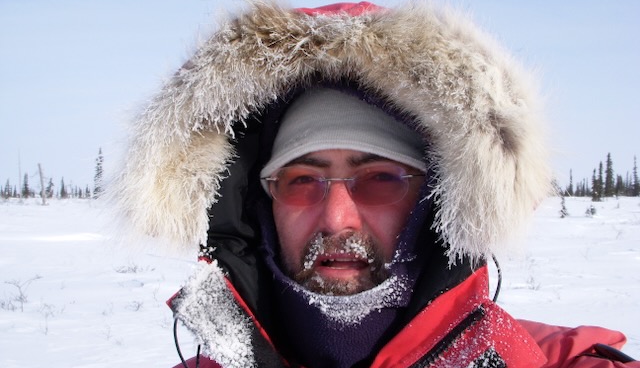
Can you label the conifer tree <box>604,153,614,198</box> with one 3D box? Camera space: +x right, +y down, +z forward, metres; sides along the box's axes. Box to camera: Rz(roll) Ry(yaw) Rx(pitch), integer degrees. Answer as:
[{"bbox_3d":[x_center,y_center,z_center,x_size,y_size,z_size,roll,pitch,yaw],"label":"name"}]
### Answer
[{"bbox_3d":[41.204,-1.309,100.000,1.400,6.250,1.400,0,-1,0],"label":"conifer tree"}]

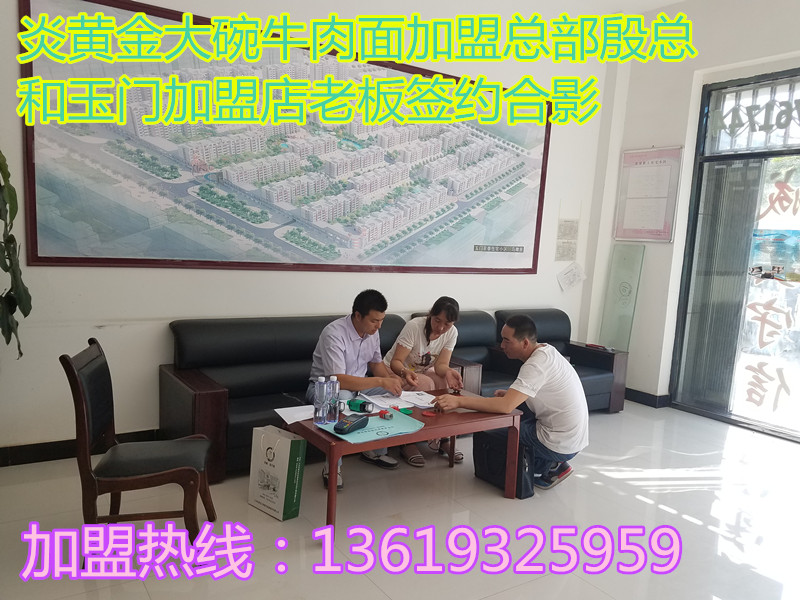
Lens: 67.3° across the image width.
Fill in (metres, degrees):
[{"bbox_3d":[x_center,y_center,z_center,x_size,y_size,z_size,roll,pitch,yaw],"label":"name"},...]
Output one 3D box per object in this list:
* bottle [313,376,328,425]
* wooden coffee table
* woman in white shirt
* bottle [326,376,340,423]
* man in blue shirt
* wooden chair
[{"bbox_3d":[-0.389,0.494,2.972,0.066,0.233,0.066,3,6,0],"label":"bottle"},{"bbox_3d":[0.012,0.862,3.345,1.231,0.491,0.610,-1,7,-33],"label":"wooden coffee table"},{"bbox_3d":[0.161,0.497,4.072,0.510,1.050,0.740,-1,7,-32],"label":"woman in white shirt"},{"bbox_3d":[-0.333,0.494,3.027,0.066,0.228,0.066,3,6,0],"label":"bottle"},{"bbox_3d":[-0.313,0.479,3.754,0.600,1.100,0.780,-2,8,-42],"label":"man in blue shirt"},{"bbox_3d":[-1.133,0.661,2.686,0.584,0.905,0.460,2,6,-10],"label":"wooden chair"}]

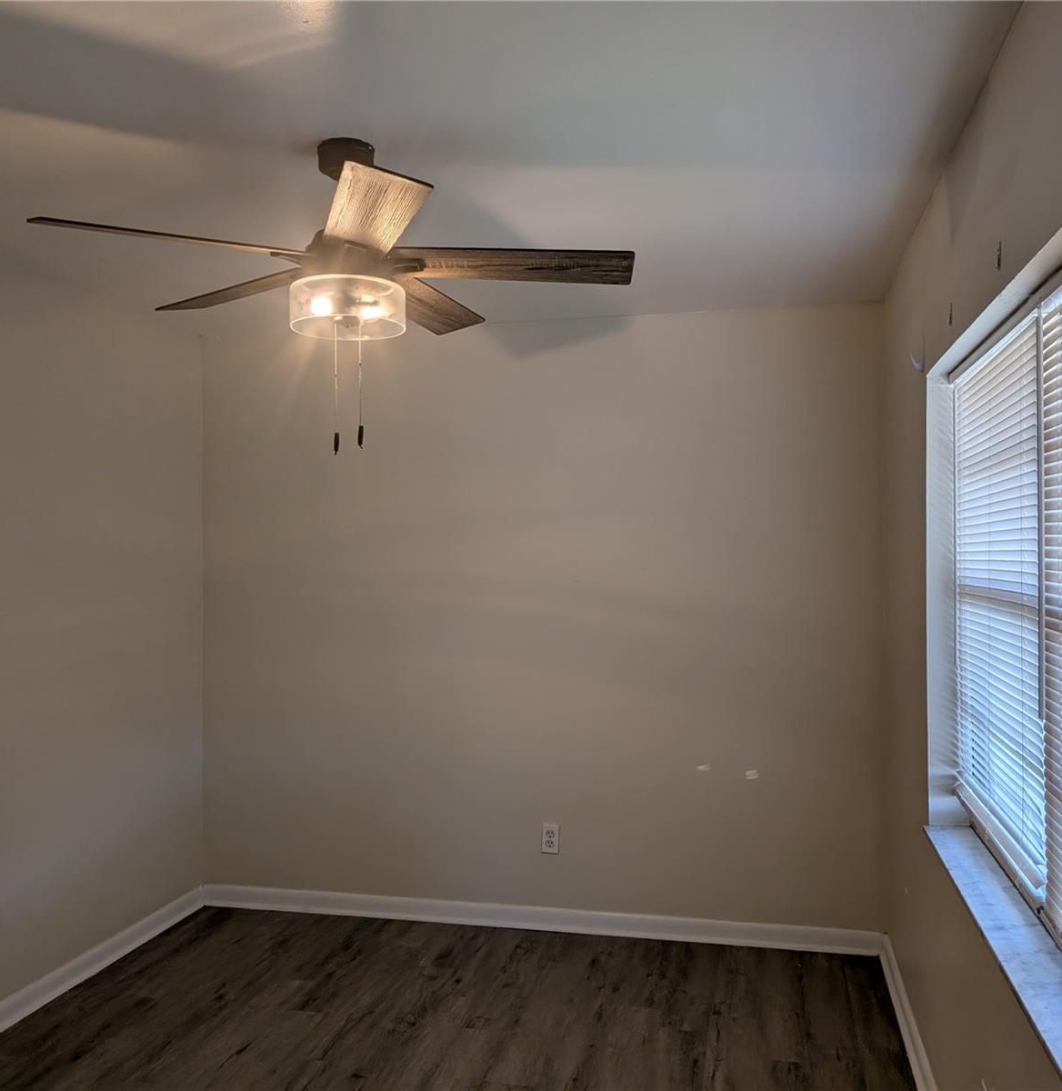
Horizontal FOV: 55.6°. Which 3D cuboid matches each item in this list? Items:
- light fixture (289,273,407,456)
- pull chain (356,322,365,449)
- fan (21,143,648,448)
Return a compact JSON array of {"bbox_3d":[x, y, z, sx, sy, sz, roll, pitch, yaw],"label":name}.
[{"bbox_3d":[-0.423,-0.406,2.333,0.270,0.395,0.270,0,0,0],"label":"light fixture"},{"bbox_3d":[-0.394,-0.372,2.332,0.014,0.297,0.014,0,0,0],"label":"pull chain"},{"bbox_3d":[-0.415,-0.568,2.300,1.300,0.720,1.270,0,0,-17],"label":"fan"}]

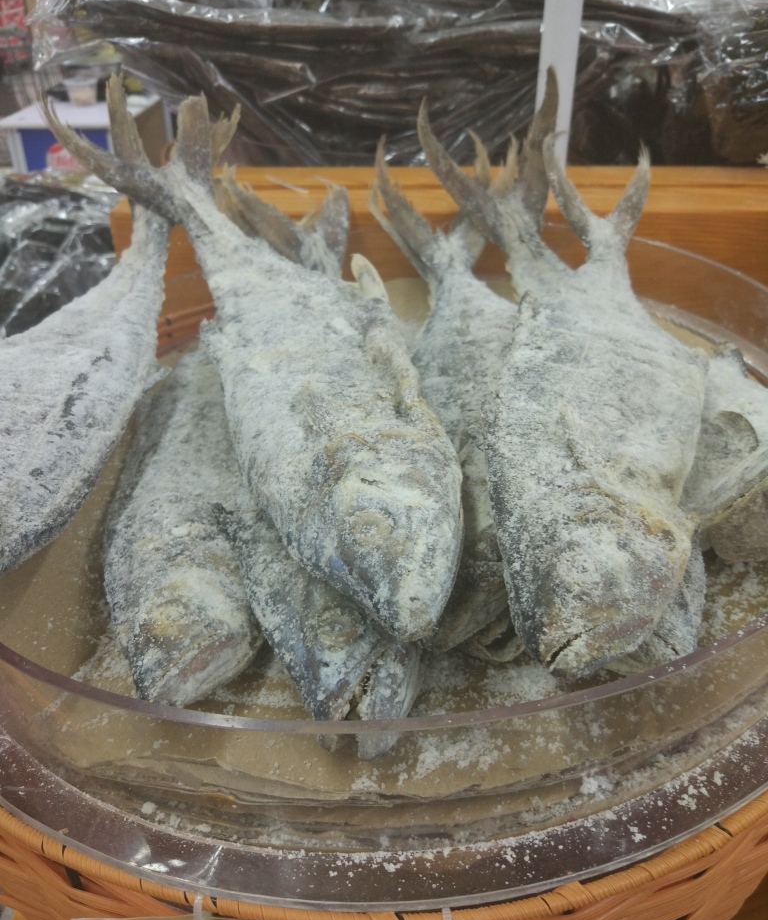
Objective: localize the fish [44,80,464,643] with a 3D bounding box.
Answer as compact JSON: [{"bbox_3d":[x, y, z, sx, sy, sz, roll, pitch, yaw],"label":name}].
[{"bbox_3d":[-0.071,-0.085,0.423,0.112,0.060,0.420,-16,52,-20],"label":"fish"}]

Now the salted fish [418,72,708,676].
[{"bbox_3d":[0.117,-0.064,0.443,0.108,0.060,0.405,7,47,12],"label":"salted fish"}]

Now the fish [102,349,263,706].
[{"bbox_3d":[-0.083,-0.048,0.448,0.090,0.058,0.385,0,47,3],"label":"fish"}]

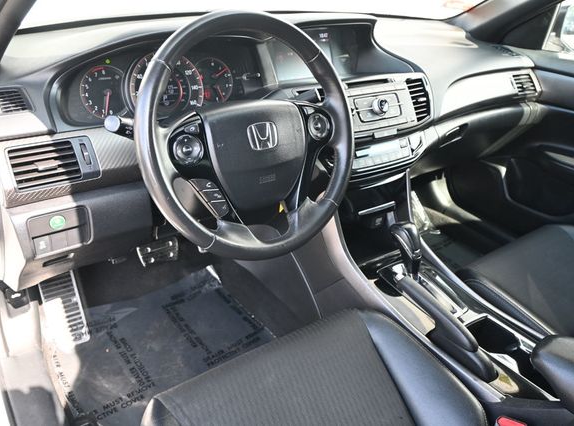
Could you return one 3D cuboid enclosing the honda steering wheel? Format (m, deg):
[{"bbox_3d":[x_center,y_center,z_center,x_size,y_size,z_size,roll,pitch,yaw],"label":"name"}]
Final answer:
[{"bbox_3d":[-0.059,-0.117,0.792,0.379,0.379,0.100,-16,10,-32],"label":"honda steering wheel"}]

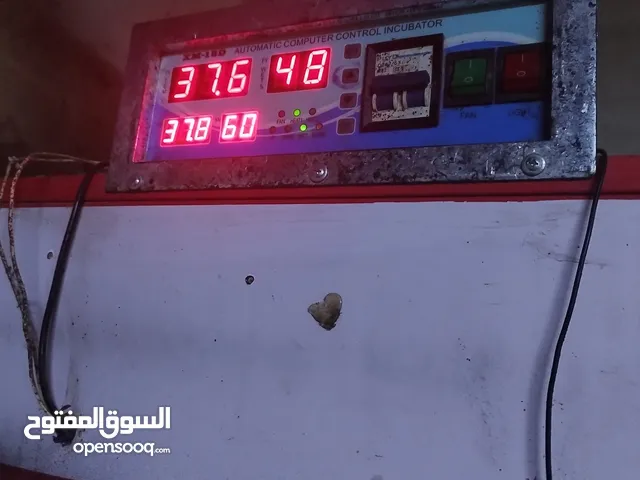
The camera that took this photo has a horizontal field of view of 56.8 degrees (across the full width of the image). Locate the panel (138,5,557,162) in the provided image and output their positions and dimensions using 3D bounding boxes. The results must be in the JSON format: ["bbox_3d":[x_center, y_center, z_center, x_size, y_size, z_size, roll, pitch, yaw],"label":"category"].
[{"bbox_3d":[0.006,-0.084,0.351,0.247,0.078,0.030,1,-12,23],"label":"panel"}]

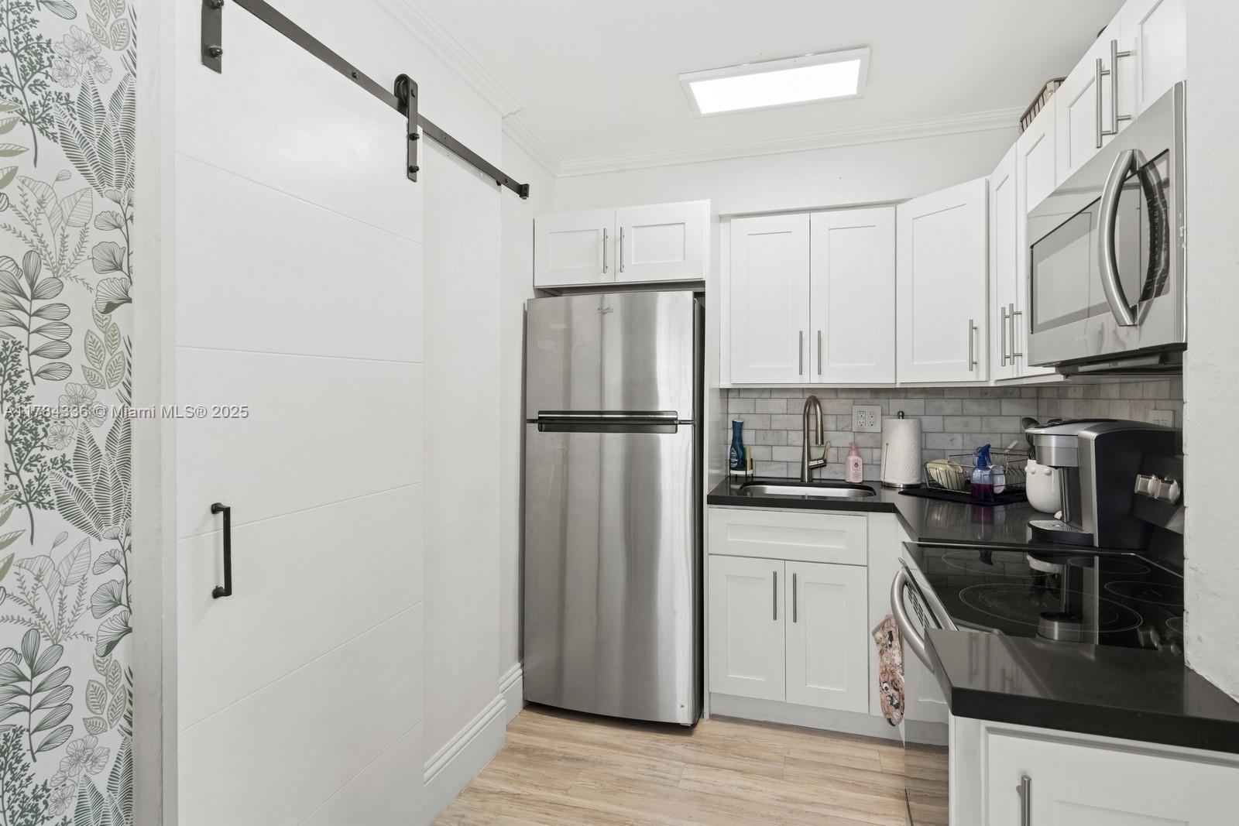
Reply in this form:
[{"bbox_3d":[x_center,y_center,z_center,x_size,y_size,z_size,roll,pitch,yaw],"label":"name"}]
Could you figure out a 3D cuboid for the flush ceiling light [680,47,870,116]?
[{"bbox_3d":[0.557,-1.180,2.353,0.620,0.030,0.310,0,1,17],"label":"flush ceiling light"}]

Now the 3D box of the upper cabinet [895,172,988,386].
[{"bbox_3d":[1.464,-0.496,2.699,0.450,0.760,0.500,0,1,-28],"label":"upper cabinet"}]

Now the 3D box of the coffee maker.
[{"bbox_3d":[1.320,0.184,1.800,0.315,0.328,0.245,0,1,17],"label":"coffee maker"}]

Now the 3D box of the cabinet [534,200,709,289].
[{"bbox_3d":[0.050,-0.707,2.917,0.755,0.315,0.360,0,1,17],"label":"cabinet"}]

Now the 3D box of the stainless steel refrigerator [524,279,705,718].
[{"bbox_3d":[0.046,0.393,2.969,0.718,1.727,0.760,0,1,17],"label":"stainless steel refrigerator"}]

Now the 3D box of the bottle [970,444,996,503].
[{"bbox_3d":[1.345,0.224,2.417,0.080,0.212,0.056,0,1,17],"label":"bottle"}]

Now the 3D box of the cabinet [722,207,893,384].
[{"bbox_3d":[0.863,-0.489,2.959,0.687,0.751,0.332,0,1,17],"label":"cabinet"}]

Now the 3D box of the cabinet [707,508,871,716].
[{"bbox_3d":[0.741,0.765,2.847,0.610,0.765,0.580,0,1,17],"label":"cabinet"}]

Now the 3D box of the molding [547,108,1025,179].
[{"bbox_3d":[0.681,-1.158,2.806,2.099,0.062,0.062,0,1,17],"label":"molding"}]

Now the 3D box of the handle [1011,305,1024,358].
[{"bbox_3d":[1.205,-0.237,1.988,0.035,0.183,0.012,0,1,17],"label":"handle"}]

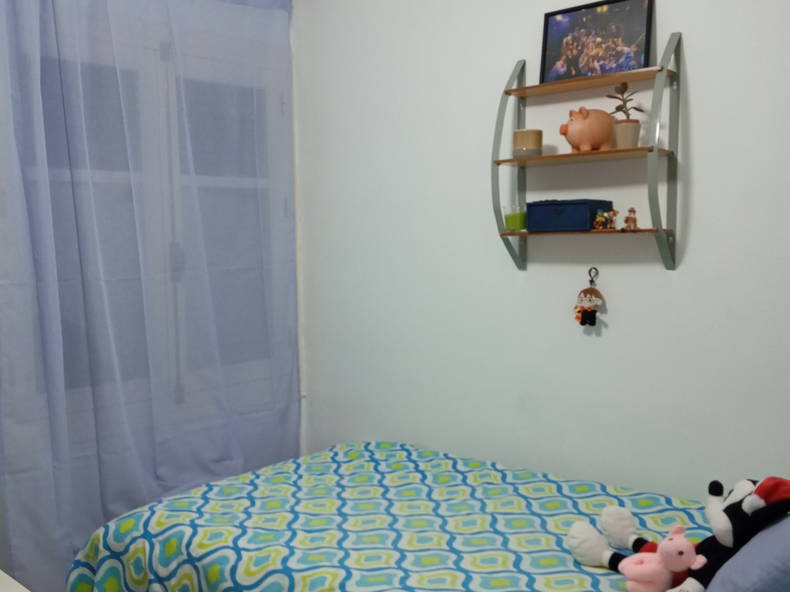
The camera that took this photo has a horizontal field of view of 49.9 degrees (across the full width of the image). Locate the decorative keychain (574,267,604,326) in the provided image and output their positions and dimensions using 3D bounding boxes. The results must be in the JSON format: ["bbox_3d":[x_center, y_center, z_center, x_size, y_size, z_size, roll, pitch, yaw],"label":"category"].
[{"bbox_3d":[0.508,0.002,2.245,0.078,0.155,0.051,2,5,40],"label":"decorative keychain"}]

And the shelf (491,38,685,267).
[{"bbox_3d":[0.481,-0.354,2.187,0.464,0.580,0.138,2,5,40],"label":"shelf"}]

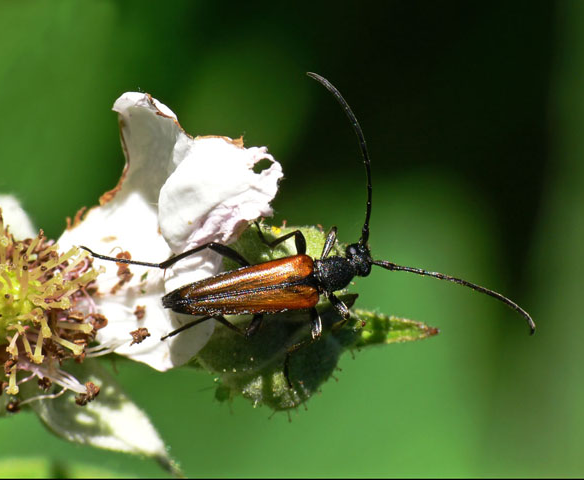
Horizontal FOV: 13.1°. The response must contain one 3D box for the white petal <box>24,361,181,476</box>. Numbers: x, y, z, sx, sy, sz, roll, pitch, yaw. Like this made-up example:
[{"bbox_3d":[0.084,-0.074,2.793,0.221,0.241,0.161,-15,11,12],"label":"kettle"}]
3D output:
[{"bbox_3d":[-0.008,0.008,0.109,0.003,0.008,0.002,-53,13,-10],"label":"white petal"}]

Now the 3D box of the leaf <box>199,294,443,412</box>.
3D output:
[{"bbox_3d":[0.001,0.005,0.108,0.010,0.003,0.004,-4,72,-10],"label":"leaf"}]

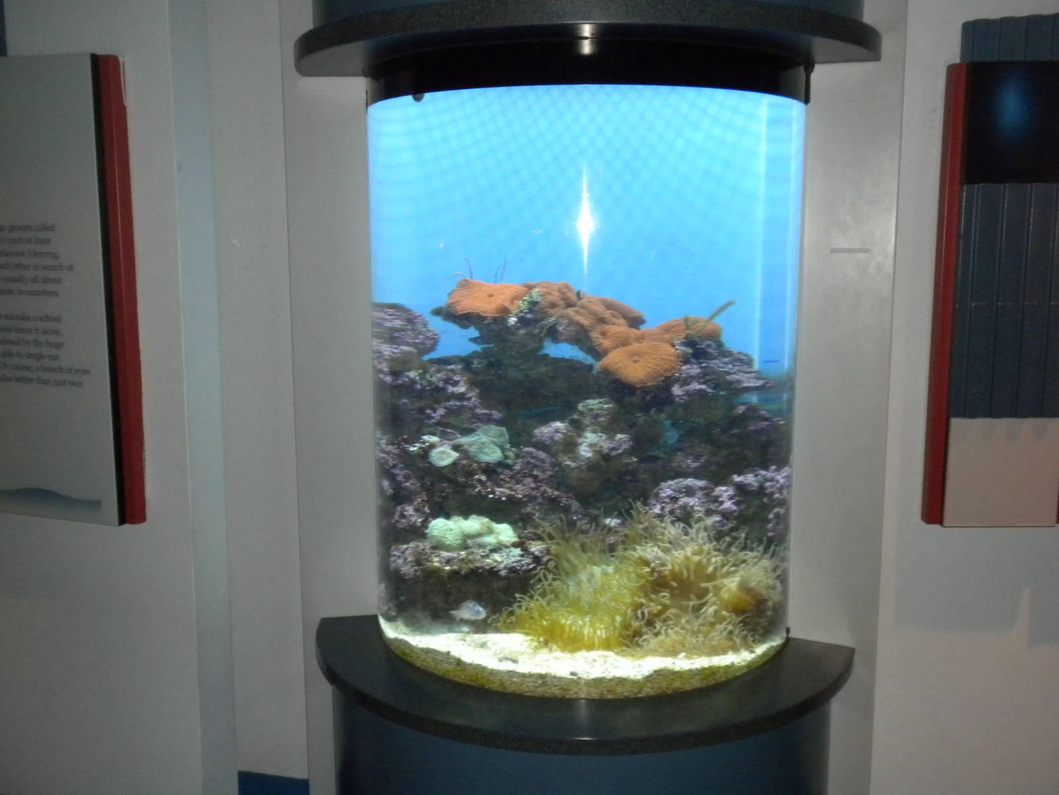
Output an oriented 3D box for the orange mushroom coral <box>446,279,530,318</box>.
[{"bbox_3d":[-0.059,-0.139,1.595,0.117,0.055,0.093,0,9,2],"label":"orange mushroom coral"}]

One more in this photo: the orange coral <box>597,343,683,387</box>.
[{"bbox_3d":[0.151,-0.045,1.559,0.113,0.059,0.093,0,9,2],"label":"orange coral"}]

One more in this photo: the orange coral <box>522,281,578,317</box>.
[{"bbox_3d":[0.029,-0.142,1.626,0.082,0.049,0.072,0,9,2],"label":"orange coral"}]

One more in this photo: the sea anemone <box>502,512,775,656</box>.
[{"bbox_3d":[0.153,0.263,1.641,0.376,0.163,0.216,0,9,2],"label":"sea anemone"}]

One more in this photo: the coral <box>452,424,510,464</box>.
[{"bbox_3d":[-0.071,0.068,1.651,0.082,0.051,0.057,0,9,2],"label":"coral"}]

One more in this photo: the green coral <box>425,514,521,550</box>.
[{"bbox_3d":[-0.081,0.193,1.598,0.124,0.043,0.072,0,9,2],"label":"green coral"}]

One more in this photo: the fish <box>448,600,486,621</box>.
[{"bbox_3d":[-0.087,0.302,1.606,0.051,0.028,0.014,2,10,16],"label":"fish"}]

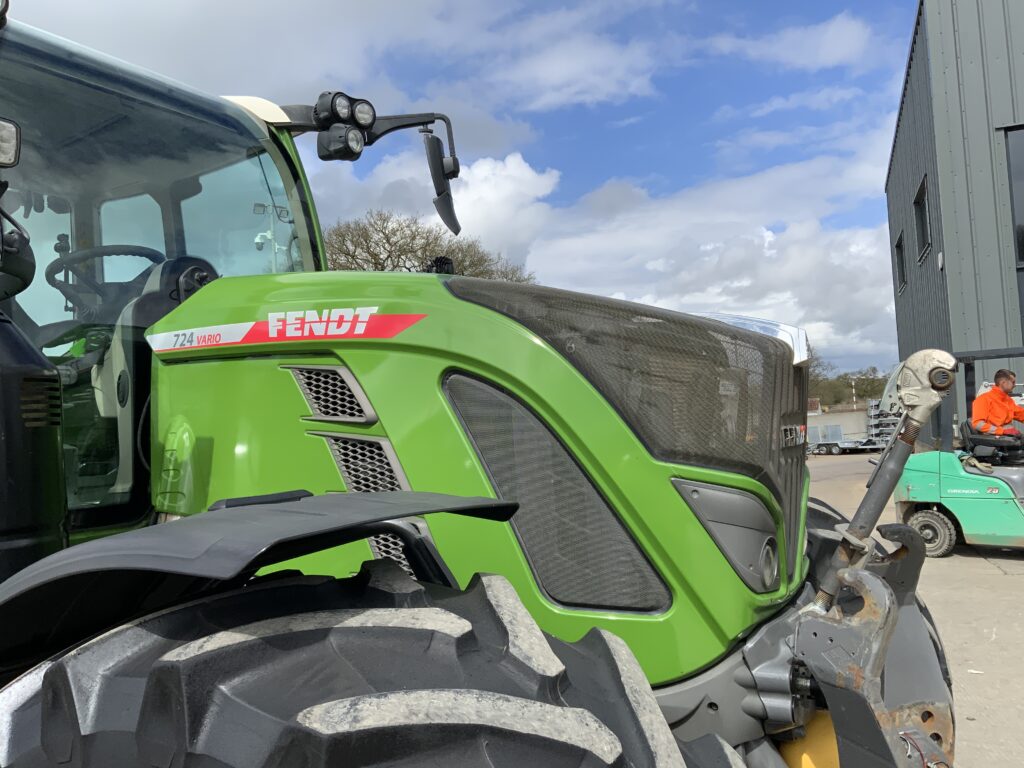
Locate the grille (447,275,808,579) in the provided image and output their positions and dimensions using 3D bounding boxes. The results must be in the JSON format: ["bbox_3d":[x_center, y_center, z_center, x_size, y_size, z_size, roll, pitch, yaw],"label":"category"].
[{"bbox_3d":[0.332,0.093,2.298,0.880,0.780,0.780,-5,-3,25],"label":"grille"}]

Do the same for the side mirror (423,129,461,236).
[{"bbox_3d":[-0.308,-0.881,3.750,0.130,0.430,0.220,-11,-3,-1],"label":"side mirror"}]

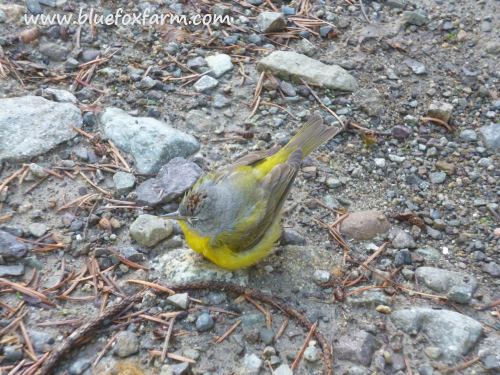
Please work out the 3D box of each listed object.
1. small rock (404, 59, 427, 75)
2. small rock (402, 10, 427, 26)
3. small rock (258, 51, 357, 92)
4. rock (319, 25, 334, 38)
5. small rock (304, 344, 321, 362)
[{"bbox_3d":[0.106,-0.077,0.639,0.009,0.005,0.016,-33,53,-29],"label":"small rock"},{"bbox_3d":[0.108,-0.112,0.657,0.016,0.007,0.012,11,46,11],"label":"small rock"},{"bbox_3d":[0.034,-0.070,0.601,0.063,0.016,0.025,18,48,17],"label":"small rock"},{"bbox_3d":[0.049,-0.100,0.635,0.010,0.008,0.010,0,45,0],"label":"rock"},{"bbox_3d":[0.029,0.078,0.469,0.008,0.006,0.008,0,45,0],"label":"small rock"}]

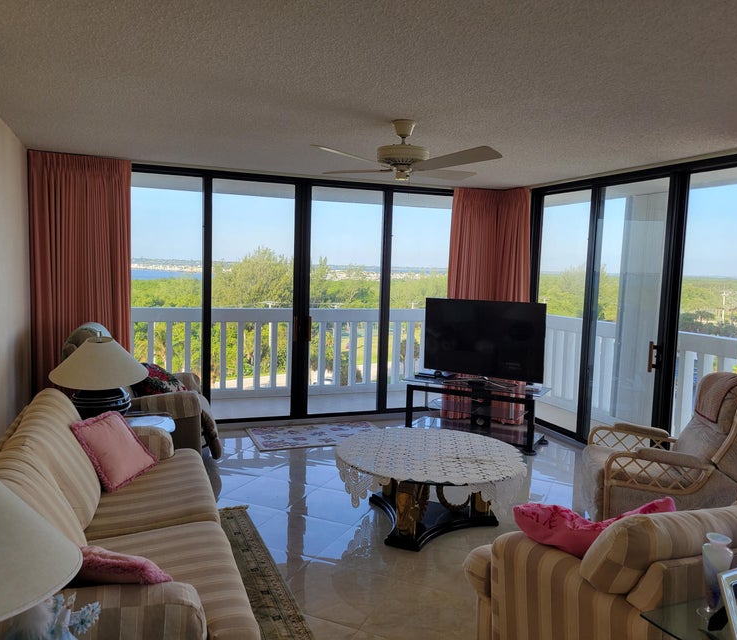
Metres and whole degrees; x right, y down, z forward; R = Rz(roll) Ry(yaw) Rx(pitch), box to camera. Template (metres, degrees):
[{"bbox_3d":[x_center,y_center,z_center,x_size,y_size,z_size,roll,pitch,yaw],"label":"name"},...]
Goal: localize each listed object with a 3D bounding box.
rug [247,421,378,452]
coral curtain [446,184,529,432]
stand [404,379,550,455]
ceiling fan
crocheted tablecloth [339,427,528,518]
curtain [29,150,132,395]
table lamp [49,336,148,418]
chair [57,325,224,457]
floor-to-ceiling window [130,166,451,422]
[{"bbox_3d":[-0.442,1.077,6.005,1.270,0.012,0.750,0,5,-21],"label":"rug"},{"bbox_3d":[1.260,-0.148,6.692,0.850,2.410,0.360,4,5,26],"label":"coral curtain"},{"bbox_3d":[1.003,0.856,6.059,1.300,0.510,0.440,4,5,29],"label":"stand"},{"bbox_3d":[0.205,-1.002,3.797,1.220,0.345,1.220,6,7,43],"label":"ceiling fan"},{"bbox_3d":[0.385,0.929,3.995,1.200,0.225,1.200,2,5,1],"label":"crocheted tablecloth"},{"bbox_3d":[-2.429,-0.173,5.448,0.780,2.415,0.150,0,5,-21],"label":"curtain"},{"bbox_3d":[-1.725,0.396,4.105,0.630,0.590,0.630,0,5,-21],"label":"table lamp"},{"bbox_3d":[-1.799,0.580,5.073,1.170,1.080,0.930,0,5,-18],"label":"chair"},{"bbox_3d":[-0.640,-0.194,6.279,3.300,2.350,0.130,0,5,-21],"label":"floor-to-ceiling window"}]

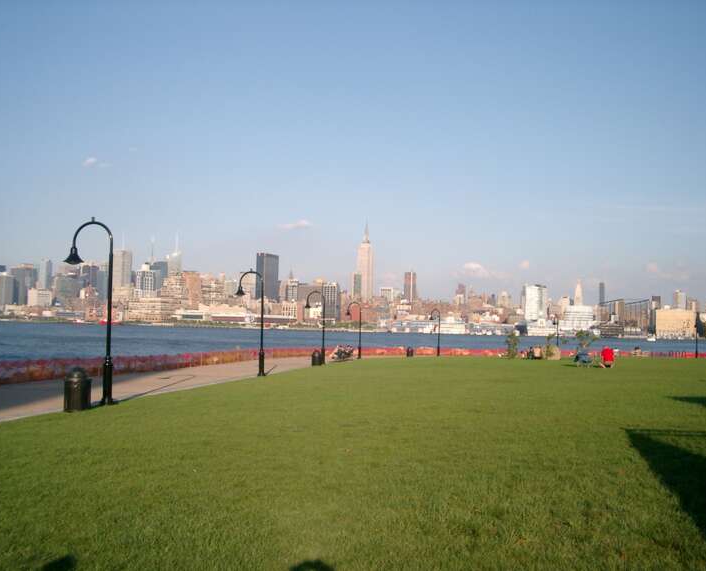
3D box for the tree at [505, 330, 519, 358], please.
[{"bbox_3d":[14.034,5.184,72.000,1.200,2.450,1.200,1,-3,0],"label":"tree"}]

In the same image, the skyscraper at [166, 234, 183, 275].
[{"bbox_3d":[-730.139,-33.727,3357.835,48.000,362.000,50.000,0,-4,30],"label":"skyscraper"}]

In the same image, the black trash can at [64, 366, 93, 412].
[{"bbox_3d":[-6.190,2.327,18.400,0.600,1.000,0.600,3,-3,-19],"label":"black trash can"}]

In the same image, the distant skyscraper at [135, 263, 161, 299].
[{"bbox_3d":[-418.820,13.833,1680.000,35.000,118.000,32.000,0,-3,29],"label":"distant skyscraper"}]

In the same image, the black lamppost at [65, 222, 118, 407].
[{"bbox_3d":[-6.329,0.590,19.700,1.320,4.500,0.480,1,-3,7],"label":"black lamppost"}]

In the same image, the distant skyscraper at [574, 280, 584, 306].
[{"bbox_3d":[851.268,83.880,3085.000,26.000,213.000,25.000,0,-3,29],"label":"distant skyscraper"}]

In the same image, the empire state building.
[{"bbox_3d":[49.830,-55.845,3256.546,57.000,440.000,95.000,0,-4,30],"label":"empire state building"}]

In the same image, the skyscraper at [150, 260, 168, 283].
[{"bbox_3d":[-743.229,25.074,3142.928,45.000,221.000,42.000,0,-4,30],"label":"skyscraper"}]

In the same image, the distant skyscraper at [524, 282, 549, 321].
[{"bbox_3d":[310.852,37.603,1390.000,38.000,82.000,30.000,0,-3,29],"label":"distant skyscraper"}]

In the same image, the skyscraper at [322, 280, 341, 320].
[{"bbox_3d":[-41.183,39.838,1535.093,32.000,85.000,23.000,0,-4,30],"label":"skyscraper"}]

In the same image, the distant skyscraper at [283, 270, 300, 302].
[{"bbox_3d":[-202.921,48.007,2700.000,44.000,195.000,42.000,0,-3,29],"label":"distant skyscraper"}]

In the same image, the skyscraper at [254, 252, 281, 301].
[{"bbox_3d":[-270.708,11.237,2600.000,36.000,229.000,78.000,0,-3,29],"label":"skyscraper"}]

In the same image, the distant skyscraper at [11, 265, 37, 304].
[{"bbox_3d":[-1300.715,28.581,3250.000,52.000,220.000,48.000,0,-3,29],"label":"distant skyscraper"}]

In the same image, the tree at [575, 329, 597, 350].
[{"bbox_3d":[15.979,4.003,56.000,1.550,2.100,1.550,1,-3,16],"label":"tree"}]

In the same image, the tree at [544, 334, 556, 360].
[{"bbox_3d":[13.722,4.228,57.000,0.850,1.800,0.850,1,-3,14],"label":"tree"}]

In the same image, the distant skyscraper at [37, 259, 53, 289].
[{"bbox_3d":[-990.444,9.506,2640.000,36.000,190.000,25.000,0,-3,29],"label":"distant skyscraper"}]

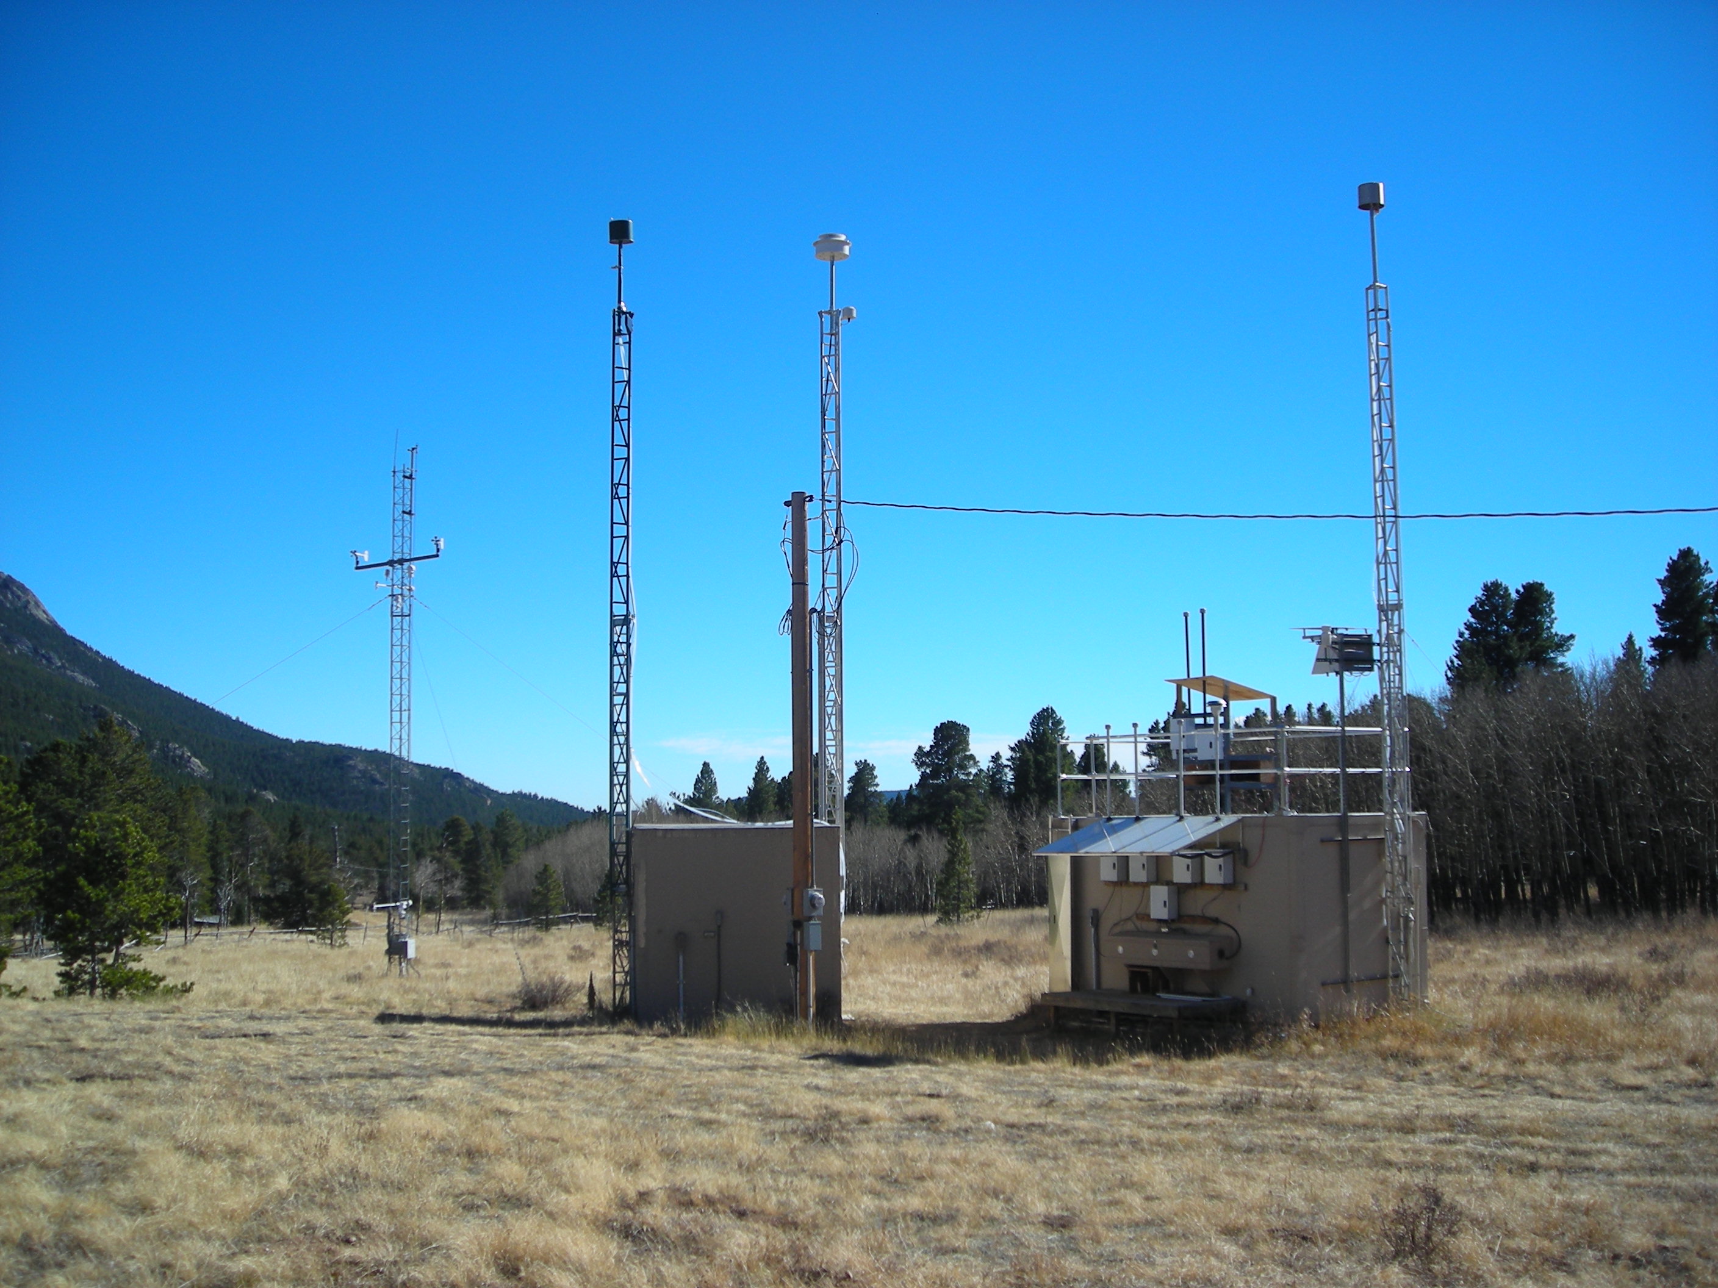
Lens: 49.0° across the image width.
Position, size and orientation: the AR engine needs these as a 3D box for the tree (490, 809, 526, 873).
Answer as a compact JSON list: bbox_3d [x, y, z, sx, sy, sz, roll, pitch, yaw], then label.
[{"bbox_3d":[-25.258,15.497,135.323,2.800,7.180,2.800,-1,-5,0],"label":"tree"}]

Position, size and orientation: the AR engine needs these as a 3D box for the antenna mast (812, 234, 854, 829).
[{"bbox_3d":[-0.322,-0.349,23.853,0.500,9.950,0.460,0,-5,-1],"label":"antenna mast"}]

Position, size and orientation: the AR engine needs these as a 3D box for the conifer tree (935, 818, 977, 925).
[{"bbox_3d":[4.103,9.570,80.211,1.800,4.680,1.800,-1,-5,0],"label":"conifer tree"}]

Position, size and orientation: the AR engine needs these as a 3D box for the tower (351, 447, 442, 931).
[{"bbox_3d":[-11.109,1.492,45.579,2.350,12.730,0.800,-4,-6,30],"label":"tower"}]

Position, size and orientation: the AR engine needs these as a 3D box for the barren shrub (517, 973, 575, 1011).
[{"bbox_3d":[-4.103,4.553,24.751,0.780,0.490,0.720,0,-5,-9],"label":"barren shrub"}]

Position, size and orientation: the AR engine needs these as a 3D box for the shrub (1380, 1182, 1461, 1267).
[{"bbox_3d":[2.231,2.303,7.509,0.320,0.310,0.310,-2,-5,16],"label":"shrub"}]

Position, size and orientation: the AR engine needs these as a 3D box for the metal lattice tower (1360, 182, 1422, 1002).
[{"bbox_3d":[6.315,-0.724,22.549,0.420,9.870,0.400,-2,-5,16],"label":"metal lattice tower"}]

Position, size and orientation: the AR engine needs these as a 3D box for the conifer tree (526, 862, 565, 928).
[{"bbox_3d":[-13.252,10.733,80.126,1.650,2.800,1.650,-1,-5,0],"label":"conifer tree"}]

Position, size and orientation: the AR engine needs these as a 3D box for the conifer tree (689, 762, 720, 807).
[{"bbox_3d":[-12.692,15.532,155.526,3.000,11.680,3.000,-1,-5,0],"label":"conifer tree"}]

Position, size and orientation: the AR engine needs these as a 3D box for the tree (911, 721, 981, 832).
[{"bbox_3d":[6.686,12.977,145.633,5.400,14.040,5.200,-1,-5,0],"label":"tree"}]

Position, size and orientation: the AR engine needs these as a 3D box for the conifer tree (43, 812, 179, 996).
[{"bbox_3d":[-12.220,4.252,30.928,2.200,3.010,2.100,2,-6,-21],"label":"conifer tree"}]

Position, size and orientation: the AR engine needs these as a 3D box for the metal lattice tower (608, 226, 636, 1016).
[{"bbox_3d":[-2.996,-0.419,23.857,0.340,10.140,0.340,-1,-5,0],"label":"metal lattice tower"}]

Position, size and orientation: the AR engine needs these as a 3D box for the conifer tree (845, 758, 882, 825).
[{"bbox_3d":[0.331,13.461,134.332,3.200,10.560,3.200,-1,-5,0],"label":"conifer tree"}]

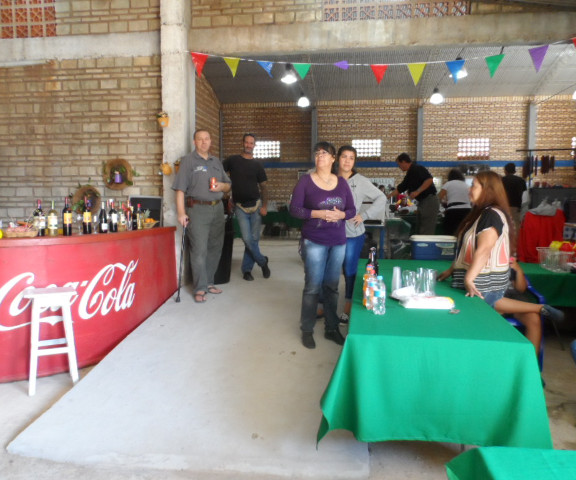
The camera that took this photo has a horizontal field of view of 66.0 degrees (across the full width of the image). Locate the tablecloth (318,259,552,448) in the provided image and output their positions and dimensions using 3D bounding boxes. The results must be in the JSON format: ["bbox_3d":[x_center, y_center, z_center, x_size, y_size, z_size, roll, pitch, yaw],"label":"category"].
[{"bbox_3d":[0.941,0.638,3.465,1.020,0.570,2.720,1,6,10],"label":"tablecloth"}]

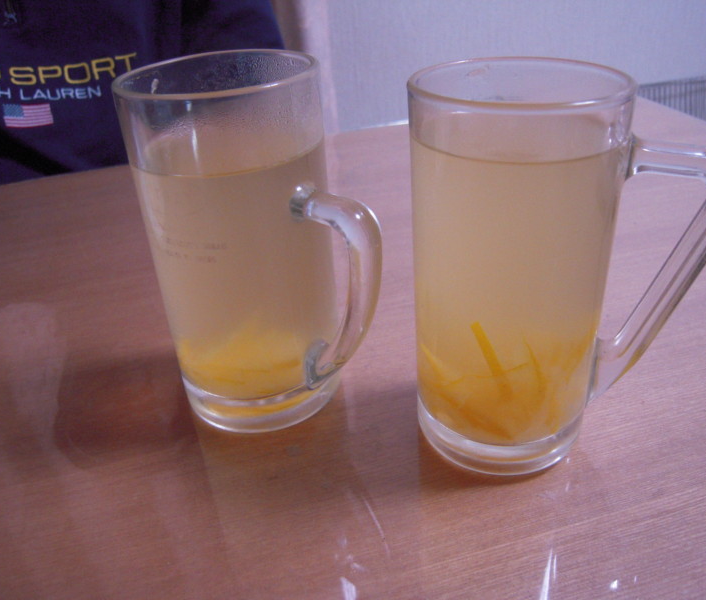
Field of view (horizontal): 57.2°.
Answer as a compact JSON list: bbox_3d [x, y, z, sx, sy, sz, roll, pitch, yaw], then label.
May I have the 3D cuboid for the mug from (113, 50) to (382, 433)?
[{"bbox_3d":[-0.034,-0.018,0.278,0.118,0.150,0.081,21,40,36],"label":"mug"}]

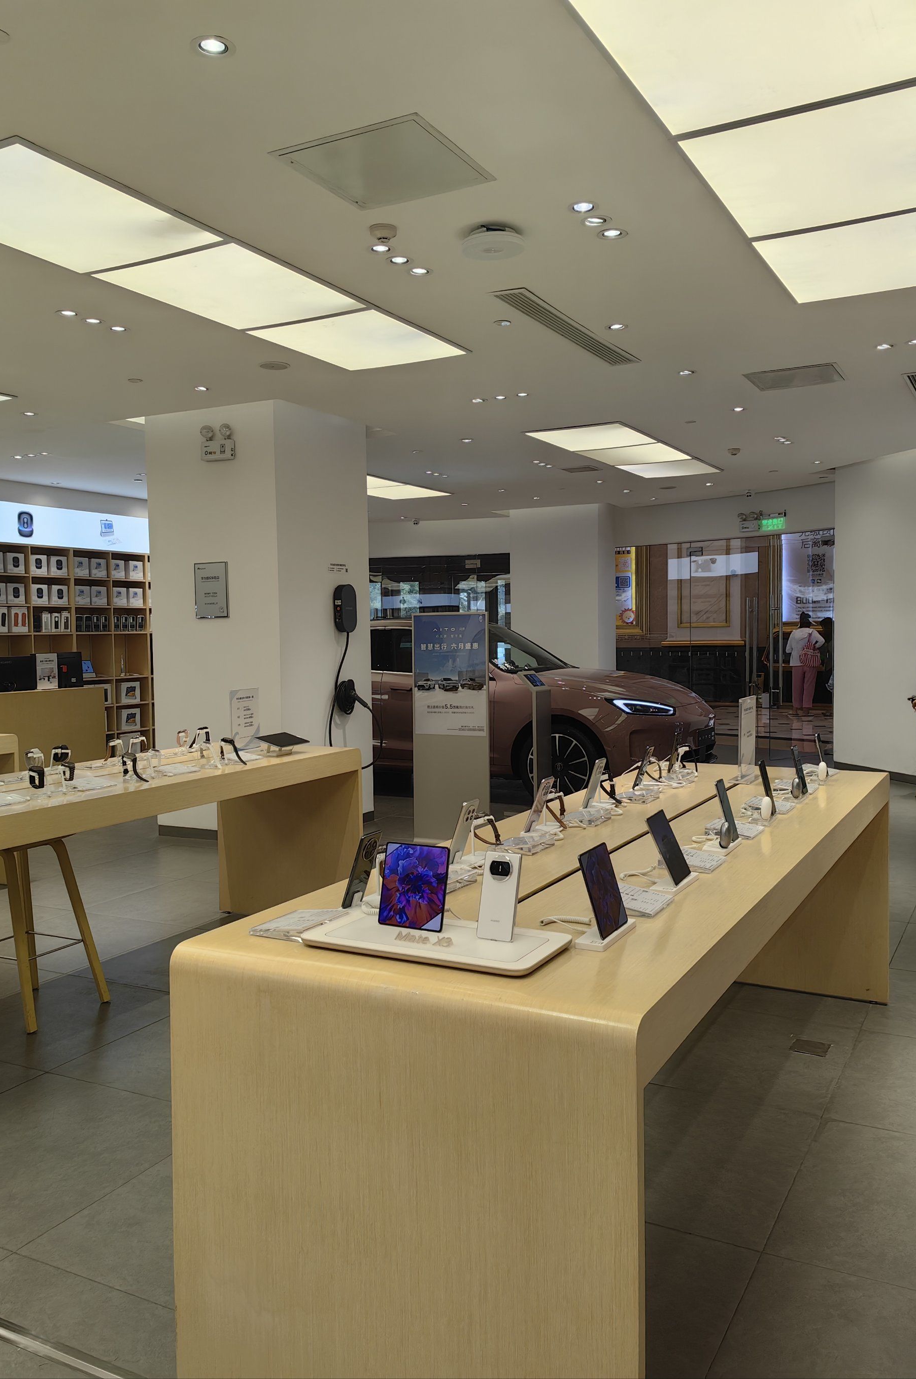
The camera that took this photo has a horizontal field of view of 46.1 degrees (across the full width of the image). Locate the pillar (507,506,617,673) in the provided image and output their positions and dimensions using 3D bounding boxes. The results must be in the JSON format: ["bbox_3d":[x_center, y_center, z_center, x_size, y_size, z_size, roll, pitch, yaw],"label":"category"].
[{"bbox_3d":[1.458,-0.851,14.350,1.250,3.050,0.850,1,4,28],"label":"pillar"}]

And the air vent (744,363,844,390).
[{"bbox_3d":[2.140,-1.978,6.803,0.550,0.030,0.540,1,4,28],"label":"air vent"}]

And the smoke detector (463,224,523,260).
[{"bbox_3d":[0.141,-1.770,4.268,0.245,0.070,0.245,-1,3,0],"label":"smoke detector"}]

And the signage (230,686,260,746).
[{"bbox_3d":[-1.026,0.143,5.216,0.060,0.290,0.220,1,4,28],"label":"signage"}]

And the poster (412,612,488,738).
[{"bbox_3d":[-0.049,-0.102,7.456,0.590,0.850,0.045,1,3,28],"label":"poster"}]

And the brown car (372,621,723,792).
[{"bbox_3d":[0.070,0.111,10.317,4.770,1.610,1.930,1,4,32],"label":"brown car"}]

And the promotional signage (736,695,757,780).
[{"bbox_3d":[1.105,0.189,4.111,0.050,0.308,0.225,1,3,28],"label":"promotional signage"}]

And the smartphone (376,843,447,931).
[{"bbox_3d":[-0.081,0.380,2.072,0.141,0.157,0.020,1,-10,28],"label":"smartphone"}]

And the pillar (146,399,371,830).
[{"bbox_3d":[-1.470,-0.479,8.208,1.165,3.100,1.165,1,3,28],"label":"pillar"}]

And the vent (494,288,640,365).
[{"bbox_3d":[0.619,-1.895,5.685,0.200,0.030,1.620,1,4,28],"label":"vent"}]

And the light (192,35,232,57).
[{"bbox_3d":[-0.673,-1.775,2.950,0.109,0.035,0.109,-1,3,0],"label":"light"}]

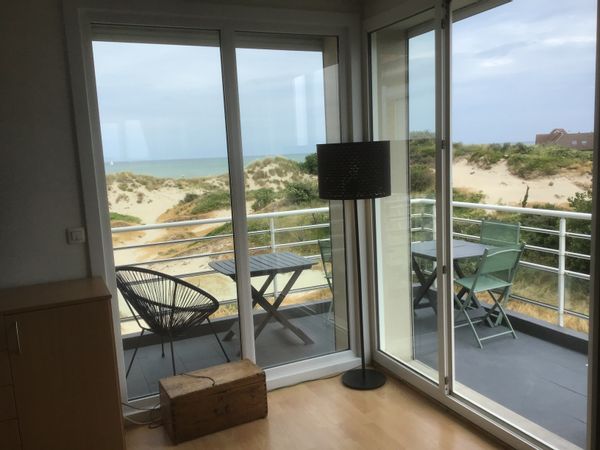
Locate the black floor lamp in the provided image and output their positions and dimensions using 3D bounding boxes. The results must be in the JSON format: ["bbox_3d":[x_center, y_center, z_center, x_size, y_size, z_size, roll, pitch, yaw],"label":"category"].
[{"bbox_3d":[0.366,0.253,3.365,0.440,1.520,0.440,-3,8,0],"label":"black floor lamp"}]

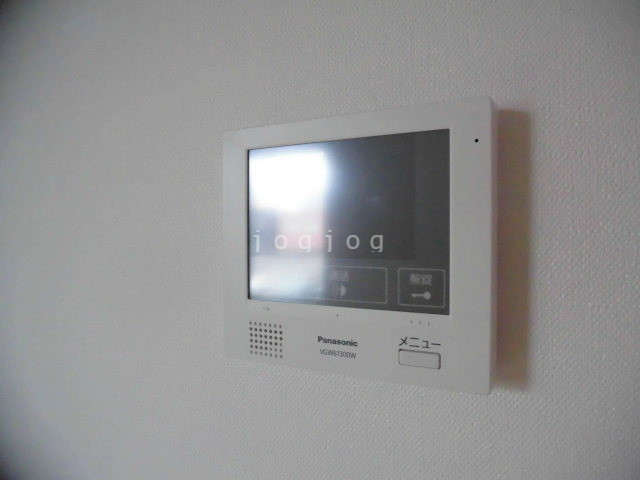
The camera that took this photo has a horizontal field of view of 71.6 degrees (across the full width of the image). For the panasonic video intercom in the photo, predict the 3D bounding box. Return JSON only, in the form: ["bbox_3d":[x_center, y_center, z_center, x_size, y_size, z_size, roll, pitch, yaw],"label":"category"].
[{"bbox_3d":[0.016,0.003,0.276,0.170,0.153,0.025,0,1,26],"label":"panasonic video intercom"}]

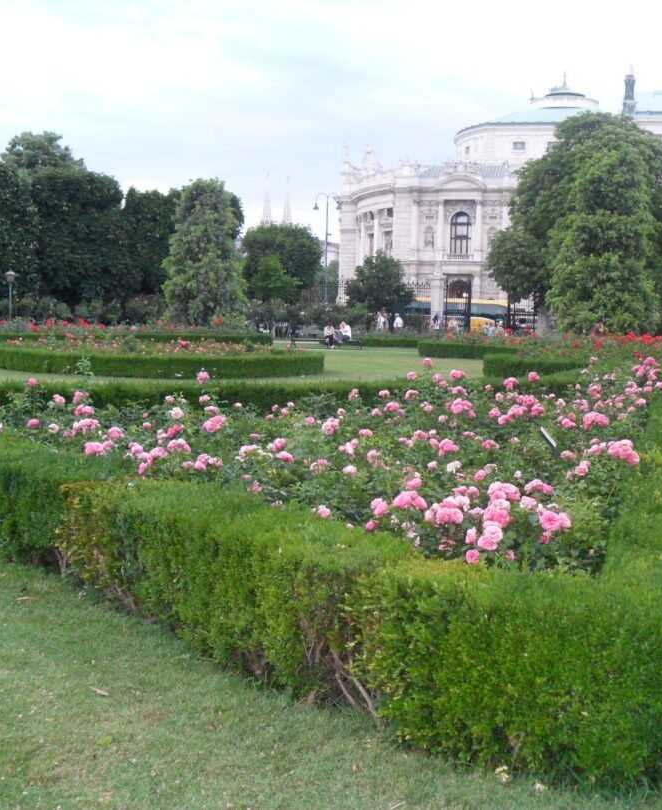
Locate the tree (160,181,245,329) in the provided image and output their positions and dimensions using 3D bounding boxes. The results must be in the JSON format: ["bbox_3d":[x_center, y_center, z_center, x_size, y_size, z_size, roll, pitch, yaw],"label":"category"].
[{"bbox_3d":[-7.232,-8.153,61.548,4.656,8.882,4.656,1,5,-7],"label":"tree"}]

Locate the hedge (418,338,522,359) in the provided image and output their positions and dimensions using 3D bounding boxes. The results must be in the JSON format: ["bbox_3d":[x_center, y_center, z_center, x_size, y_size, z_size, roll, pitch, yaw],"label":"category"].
[{"bbox_3d":[5.400,-1.970,41.300,0.650,0.550,6.600,-2,5,-30],"label":"hedge"}]

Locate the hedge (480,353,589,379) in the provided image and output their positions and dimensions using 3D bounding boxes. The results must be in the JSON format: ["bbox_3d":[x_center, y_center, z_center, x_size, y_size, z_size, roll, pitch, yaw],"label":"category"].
[{"bbox_3d":[5.400,-0.870,27.800,0.650,0.550,3.900,-3,6,-37],"label":"hedge"}]

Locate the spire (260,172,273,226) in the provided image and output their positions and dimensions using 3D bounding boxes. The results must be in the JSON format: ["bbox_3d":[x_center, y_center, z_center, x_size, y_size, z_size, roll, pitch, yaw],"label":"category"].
[{"bbox_3d":[-44.956,-140.683,756.010,9.500,40.000,9.500,1,5,-4],"label":"spire"}]

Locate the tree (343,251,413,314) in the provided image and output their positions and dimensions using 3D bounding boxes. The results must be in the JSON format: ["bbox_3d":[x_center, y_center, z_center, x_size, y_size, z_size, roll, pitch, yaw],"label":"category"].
[{"bbox_3d":[3.109,-6.930,70.000,4.500,5.700,4.500,1,5,0],"label":"tree"}]

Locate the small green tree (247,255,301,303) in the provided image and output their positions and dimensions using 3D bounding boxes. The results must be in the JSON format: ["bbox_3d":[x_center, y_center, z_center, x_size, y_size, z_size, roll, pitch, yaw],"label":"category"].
[{"bbox_3d":[-3.844,-7.185,73.000,3.500,5.500,3.500,1,5,0],"label":"small green tree"}]

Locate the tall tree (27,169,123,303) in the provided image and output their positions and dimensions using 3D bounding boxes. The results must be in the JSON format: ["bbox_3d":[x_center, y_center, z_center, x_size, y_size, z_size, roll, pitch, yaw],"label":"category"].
[{"bbox_3d":[-15.668,-9.399,67.479,6.103,10.042,6.103,0,5,-13],"label":"tall tree"}]

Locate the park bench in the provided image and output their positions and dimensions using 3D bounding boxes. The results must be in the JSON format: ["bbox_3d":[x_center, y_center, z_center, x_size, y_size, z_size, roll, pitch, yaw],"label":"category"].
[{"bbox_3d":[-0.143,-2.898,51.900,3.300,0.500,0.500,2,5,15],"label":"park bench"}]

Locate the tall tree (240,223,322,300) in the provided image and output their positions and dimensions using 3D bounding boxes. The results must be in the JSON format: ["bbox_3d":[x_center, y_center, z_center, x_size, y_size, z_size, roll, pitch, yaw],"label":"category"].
[{"bbox_3d":[-3.663,-9.208,80.000,6.200,8.400,6.000,1,5,0],"label":"tall tree"}]

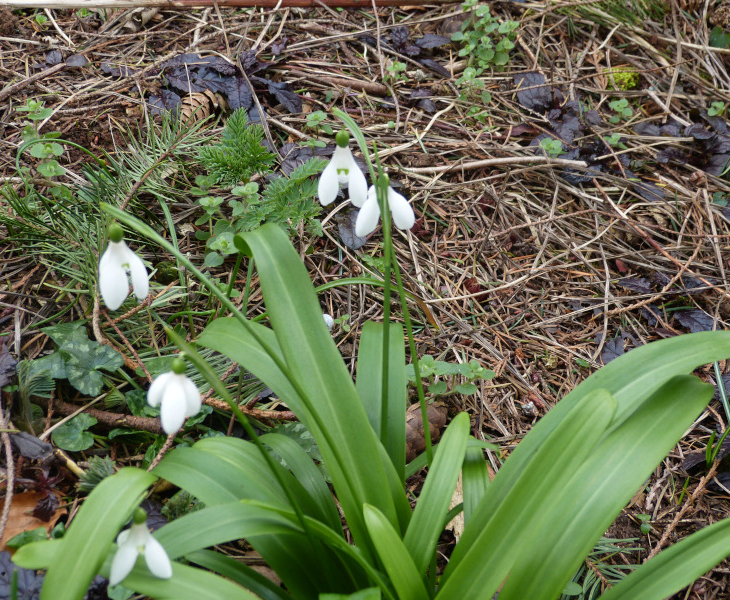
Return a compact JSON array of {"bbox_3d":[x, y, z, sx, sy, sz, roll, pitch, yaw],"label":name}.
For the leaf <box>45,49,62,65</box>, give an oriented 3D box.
[{"bbox_3d":[-0.192,-0.150,0.884,0.010,0.004,0.013,0,42,0],"label":"leaf"}]

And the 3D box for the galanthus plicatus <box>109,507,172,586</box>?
[{"bbox_3d":[-0.079,0.086,0.502,0.023,0.033,0.022,0,38,0],"label":"galanthus plicatus"}]

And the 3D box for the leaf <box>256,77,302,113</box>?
[{"bbox_3d":[-0.068,-0.160,1.119,0.026,0.015,0.048,-21,39,-28],"label":"leaf"}]

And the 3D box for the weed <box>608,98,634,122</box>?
[{"bbox_3d":[0.169,-0.125,0.948,0.017,0.011,0.016,0,38,0],"label":"weed"}]

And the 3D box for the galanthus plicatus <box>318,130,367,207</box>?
[{"bbox_3d":[-0.009,-0.052,0.573,0.021,0.032,0.020,0,38,0],"label":"galanthus plicatus"}]

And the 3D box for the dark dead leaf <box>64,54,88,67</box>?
[{"bbox_3d":[-0.206,-0.171,1.020,0.017,0.007,0.009,0,40,0],"label":"dark dead leaf"}]

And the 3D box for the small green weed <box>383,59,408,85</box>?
[{"bbox_3d":[0.025,-0.183,1.148,0.021,0.020,0.020,0,34,0],"label":"small green weed"}]

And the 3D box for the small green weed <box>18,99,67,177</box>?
[{"bbox_3d":[-0.230,-0.115,1.022,0.036,0.048,0.046,0,34,0],"label":"small green weed"}]

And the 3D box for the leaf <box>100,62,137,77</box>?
[{"bbox_3d":[-0.200,-0.187,1.162,0.030,0.010,0.021,0,34,0],"label":"leaf"}]

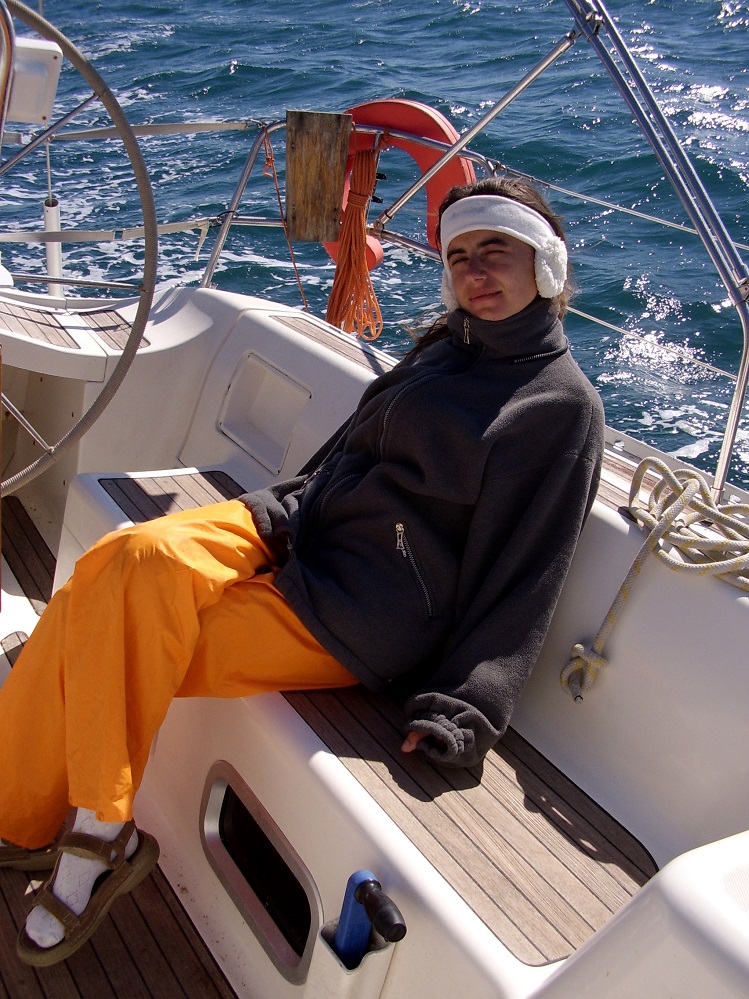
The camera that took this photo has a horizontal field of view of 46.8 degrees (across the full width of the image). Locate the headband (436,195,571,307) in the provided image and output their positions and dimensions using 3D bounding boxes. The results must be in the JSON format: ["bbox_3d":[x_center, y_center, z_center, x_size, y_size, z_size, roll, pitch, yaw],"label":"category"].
[{"bbox_3d":[0.215,-0.414,1.440,0.180,0.135,0.190,-9,7,32],"label":"headband"}]

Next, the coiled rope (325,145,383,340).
[{"bbox_3d":[-0.069,-0.807,2.720,0.170,0.580,0.120,4,33,-2],"label":"coiled rope"}]

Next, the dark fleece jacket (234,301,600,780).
[{"bbox_3d":[0.116,-0.016,1.435,0.514,0.709,0.424,28,1,38],"label":"dark fleece jacket"}]

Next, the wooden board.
[{"bbox_3d":[-0.183,-1.034,2.780,0.205,0.420,0.035,1,30,-4],"label":"wooden board"}]

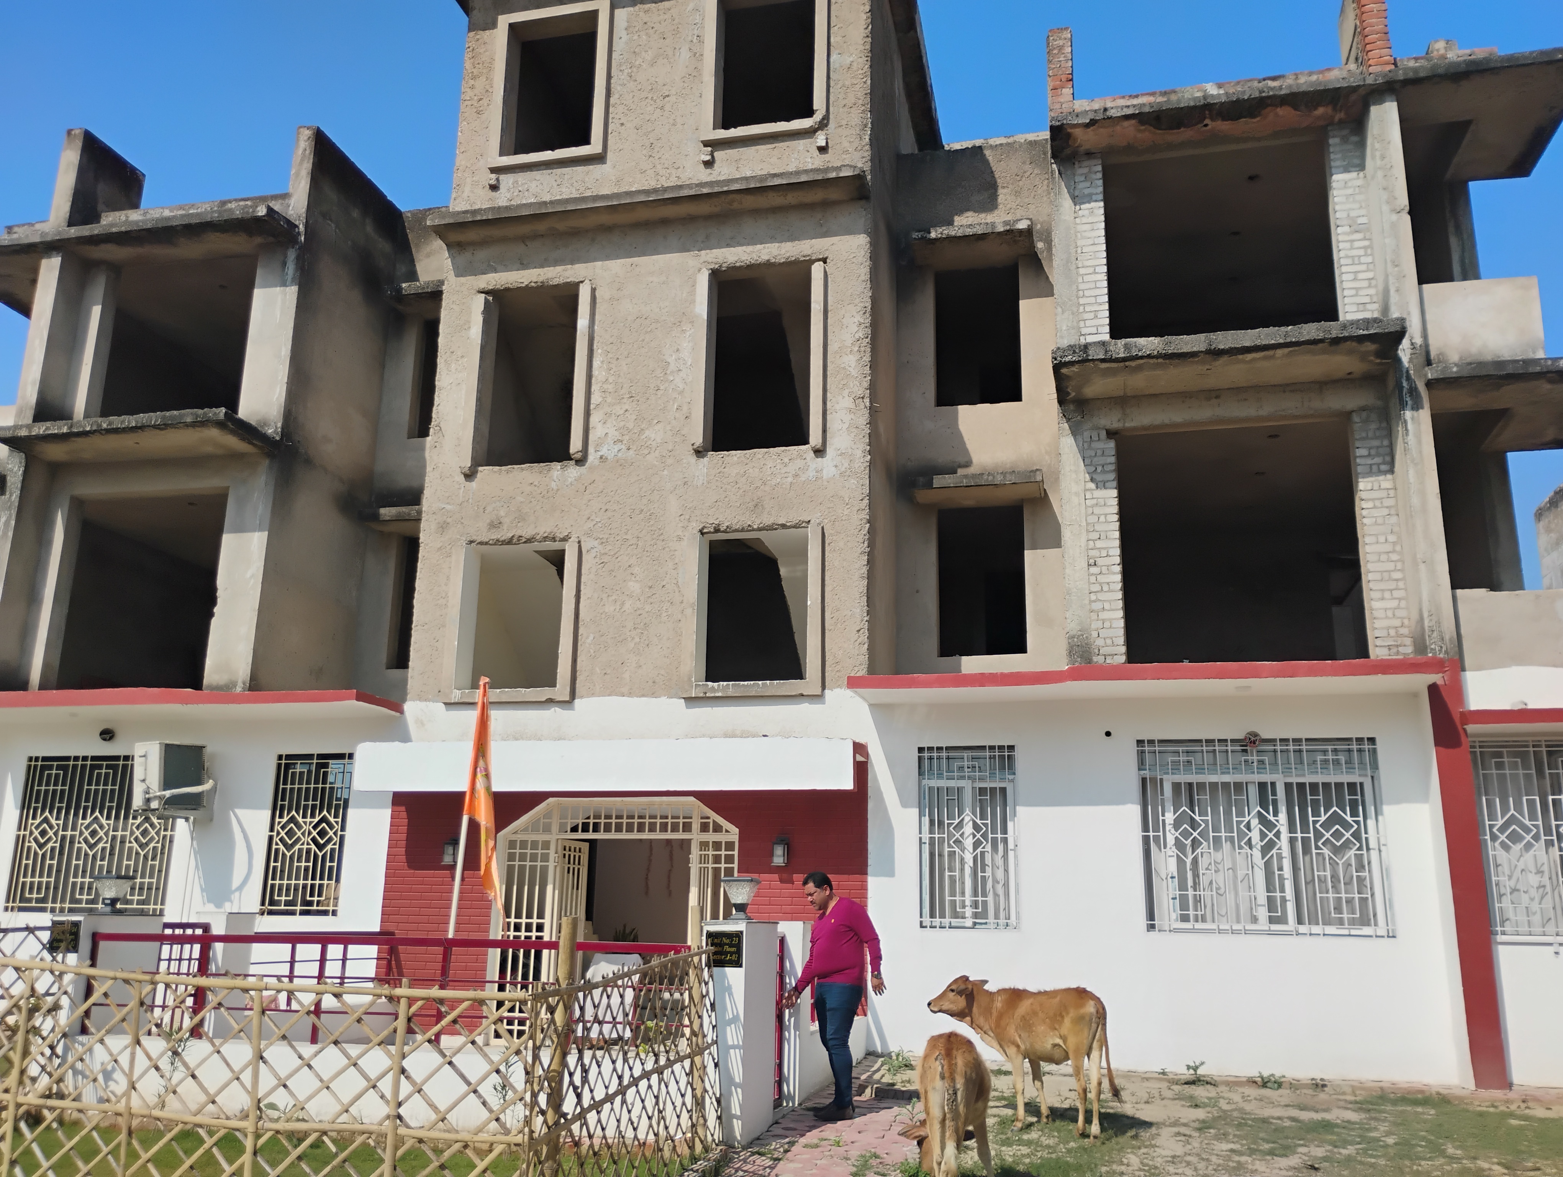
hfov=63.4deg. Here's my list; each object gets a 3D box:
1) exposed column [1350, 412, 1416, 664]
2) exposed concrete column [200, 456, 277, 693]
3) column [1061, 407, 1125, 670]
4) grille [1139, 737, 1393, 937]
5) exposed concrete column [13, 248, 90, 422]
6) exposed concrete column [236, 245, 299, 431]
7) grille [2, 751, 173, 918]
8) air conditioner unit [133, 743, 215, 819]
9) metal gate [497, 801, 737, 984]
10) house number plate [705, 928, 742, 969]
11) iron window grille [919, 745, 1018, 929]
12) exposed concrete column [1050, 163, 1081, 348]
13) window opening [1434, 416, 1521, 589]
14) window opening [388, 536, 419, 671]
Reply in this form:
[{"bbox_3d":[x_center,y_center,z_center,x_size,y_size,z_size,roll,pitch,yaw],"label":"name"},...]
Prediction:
[{"bbox_3d":[5.794,-0.471,12.261,0.362,2.632,0.244,-2,-15,13],"label":"exposed column"},{"bbox_3d":[-6.393,-0.063,15.153,0.604,2.867,0.301,-2,-15,13],"label":"exposed concrete column"},{"bbox_3d":[3.180,-0.439,12.904,0.527,2.801,0.273,-2,-15,13],"label":"column"},{"bbox_3d":[4.442,2.280,11.709,2.130,1.778,0.075,-2,-15,13],"label":"grille"},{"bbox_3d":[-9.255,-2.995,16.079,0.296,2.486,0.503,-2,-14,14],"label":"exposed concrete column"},{"bbox_3d":[-6.355,-3.052,15.927,0.620,2.519,0.301,-2,-15,13],"label":"exposed concrete column"},{"bbox_3d":[-7.660,2.756,14.236,2.095,1.737,0.204,-2,-15,13],"label":"grille"},{"bbox_3d":[-6.556,2.002,13.513,0.300,0.630,0.760,-2,-15,13],"label":"air conditioner unit"},{"bbox_3d":[-1.725,3.395,12.983,2.632,2.449,0.103,-2,-15,13],"label":"metal gate"},{"bbox_3d":[-0.359,2.241,7.869,0.241,0.221,0.020,-2,-14,14],"label":"house number plate"},{"bbox_3d":[1.817,2.423,12.360,0.940,1.744,0.169,-2,-15,13],"label":"iron window grille"},{"bbox_3d":[3.081,-3.497,13.721,0.244,2.453,0.254,-2,-15,13],"label":"exposed concrete column"},{"bbox_3d":[6.530,-0.736,11.837,0.675,1.840,0.307,-2,-15,13],"label":"window opening"},{"bbox_3d":[-4.521,0.208,16.271,0.940,1.737,0.256,-2,-15,13],"label":"window opening"}]

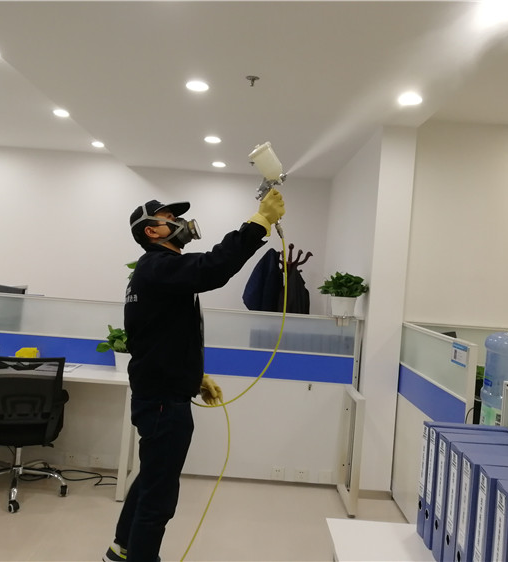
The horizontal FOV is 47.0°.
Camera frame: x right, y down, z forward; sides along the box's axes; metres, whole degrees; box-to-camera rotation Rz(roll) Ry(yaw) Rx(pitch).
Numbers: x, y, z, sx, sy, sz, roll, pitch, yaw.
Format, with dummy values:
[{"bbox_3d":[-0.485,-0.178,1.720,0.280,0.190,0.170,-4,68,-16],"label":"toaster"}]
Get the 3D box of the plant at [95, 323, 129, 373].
[{"bbox_3d":[-0.881,0.449,3.950,0.350,0.335,0.330,4,1,0],"label":"plant"}]

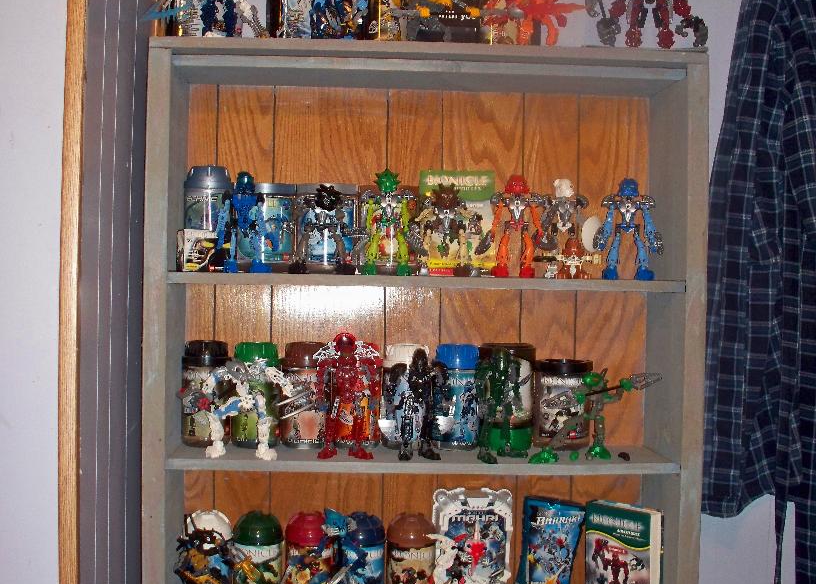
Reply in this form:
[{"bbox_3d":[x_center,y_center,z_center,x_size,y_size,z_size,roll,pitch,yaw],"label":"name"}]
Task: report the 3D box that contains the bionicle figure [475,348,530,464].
[{"bbox_3d":[0.156,0.190,1.840,0.088,0.187,0.085,1,1,-19],"label":"bionicle figure"}]

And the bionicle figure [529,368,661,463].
[{"bbox_3d":[0.312,0.207,1.840,0.200,0.154,0.100,1,1,24],"label":"bionicle figure"}]

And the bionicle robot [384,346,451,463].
[{"bbox_3d":[0.015,0.183,1.818,0.117,0.176,0.083,1,1,-8],"label":"bionicle robot"}]

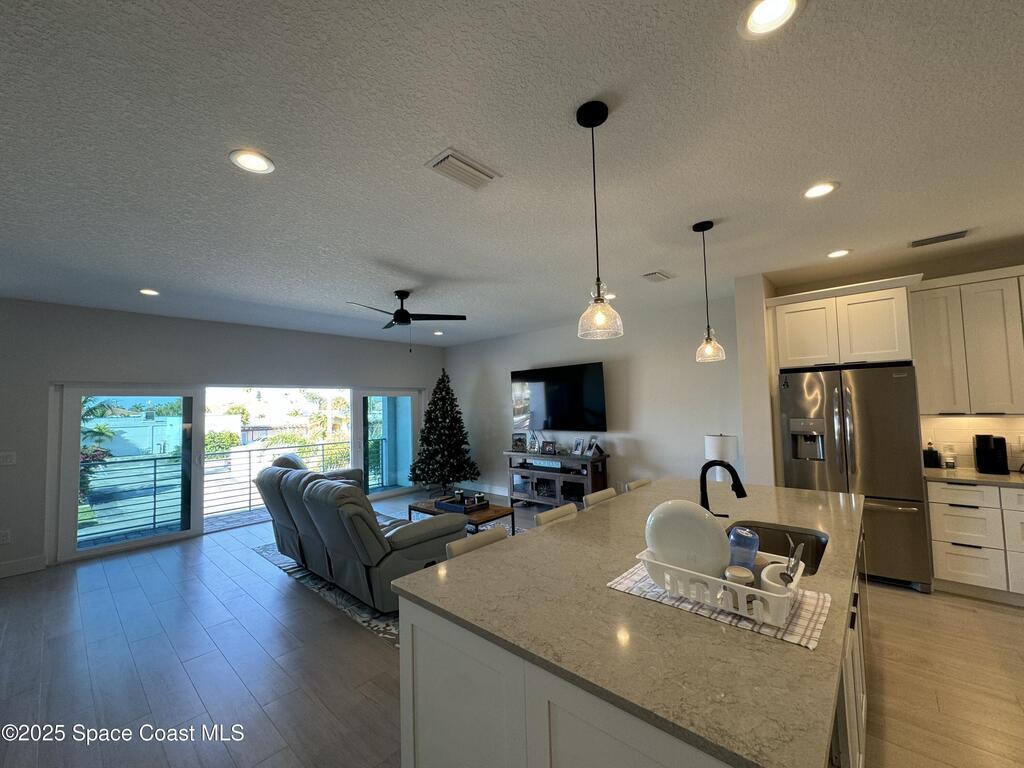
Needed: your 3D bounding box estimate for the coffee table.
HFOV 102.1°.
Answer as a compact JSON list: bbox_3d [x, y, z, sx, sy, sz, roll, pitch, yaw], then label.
[{"bbox_3d":[-0.544,1.559,4.449,1.120,0.450,0.570,-4,-4,41],"label":"coffee table"}]

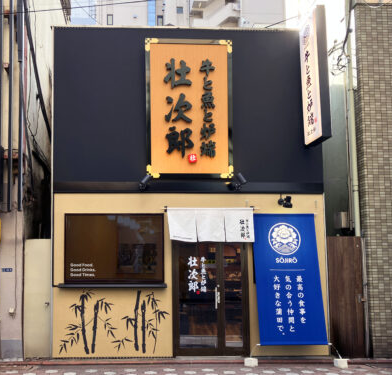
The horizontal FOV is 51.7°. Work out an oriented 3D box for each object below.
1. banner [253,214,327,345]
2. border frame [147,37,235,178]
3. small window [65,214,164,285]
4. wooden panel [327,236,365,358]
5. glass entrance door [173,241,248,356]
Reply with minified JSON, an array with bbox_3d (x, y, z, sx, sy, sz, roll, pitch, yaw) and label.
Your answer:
[{"bbox_3d":[1.543,1.486,6.738,1.083,2.116,0.050,0,-15,-2],"label":"banner"},{"bbox_3d":[-0.104,-1.369,7.053,1.496,2.444,0.120,0,-4,-2],"label":"border frame"},{"bbox_3d":[-1.383,1.047,6.924,1.678,1.187,0.100,0,-4,-2],"label":"small window"},{"bbox_3d":[2.594,1.891,7.024,0.599,2.059,0.060,0,-4,-2],"label":"wooden panel"},{"bbox_3d":[0.258,1.815,6.952,1.296,2.110,0.100,0,-4,-2],"label":"glass entrance door"}]

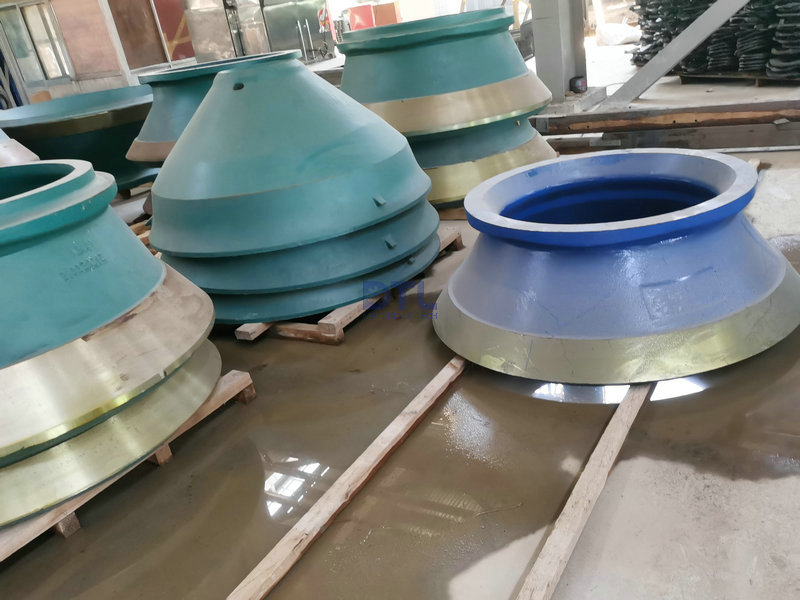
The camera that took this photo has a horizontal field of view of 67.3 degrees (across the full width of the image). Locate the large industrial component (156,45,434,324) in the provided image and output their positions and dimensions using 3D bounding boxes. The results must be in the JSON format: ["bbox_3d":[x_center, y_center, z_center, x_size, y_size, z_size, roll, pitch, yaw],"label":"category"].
[{"bbox_3d":[-0.680,-0.775,3.576,1.706,1.160,1.706,6,29,34],"label":"large industrial component"}]

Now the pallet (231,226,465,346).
[{"bbox_3d":[-0.567,-0.141,3.733,1.440,0.112,1.398,6,29,34],"label":"pallet"}]

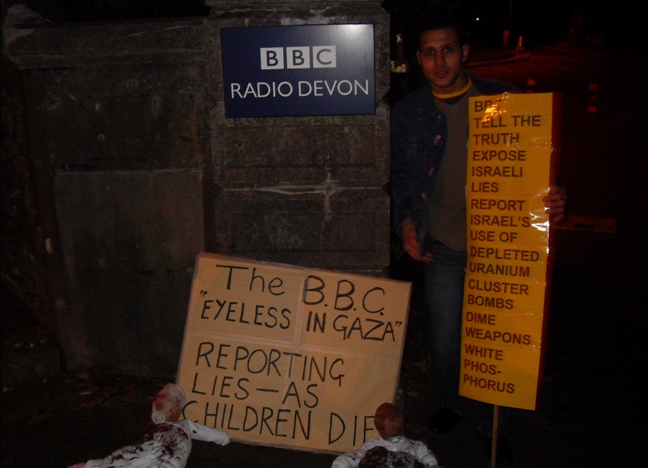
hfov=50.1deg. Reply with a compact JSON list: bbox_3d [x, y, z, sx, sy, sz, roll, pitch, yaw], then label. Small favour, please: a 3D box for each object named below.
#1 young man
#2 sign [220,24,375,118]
[{"bbox_3d":[0.574,0.079,2.754,0.630,1.740,0.470,0,15,8],"label":"young man"},{"bbox_3d":[-0.097,-0.628,2.686,0.588,0.340,0.025,-1,15,3],"label":"sign"}]

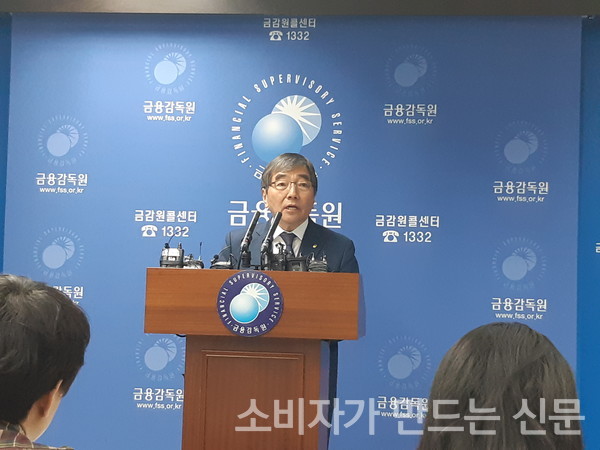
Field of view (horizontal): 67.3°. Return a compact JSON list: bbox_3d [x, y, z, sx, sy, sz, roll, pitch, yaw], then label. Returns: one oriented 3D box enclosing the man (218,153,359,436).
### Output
[{"bbox_3d":[-0.050,0.600,1.520,0.520,1.680,0.420,1,-1,1],"label":"man"}]

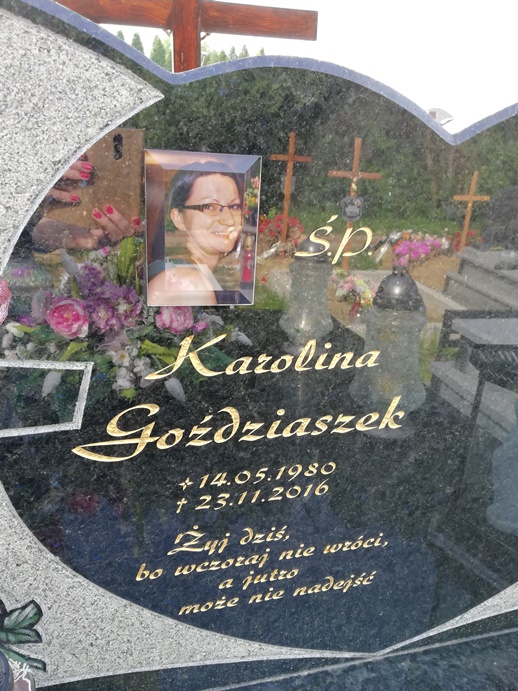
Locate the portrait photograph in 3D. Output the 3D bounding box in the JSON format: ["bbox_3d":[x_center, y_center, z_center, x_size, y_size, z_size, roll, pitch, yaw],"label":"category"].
[{"bbox_3d":[-0.045,-0.091,0.436,0.090,0.121,0.009,-2,21,-14],"label":"portrait photograph"}]

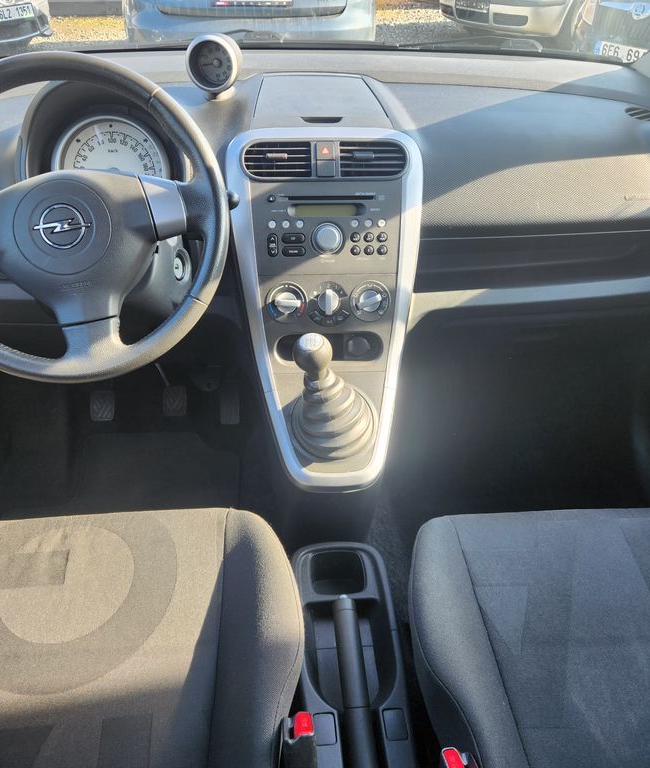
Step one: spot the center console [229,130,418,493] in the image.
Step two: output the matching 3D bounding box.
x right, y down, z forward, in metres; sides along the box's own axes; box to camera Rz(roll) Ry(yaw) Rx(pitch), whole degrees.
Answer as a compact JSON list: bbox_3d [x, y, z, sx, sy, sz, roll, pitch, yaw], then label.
[{"bbox_3d":[0.010,-0.114,0.899,0.275,0.385,0.350,-1,34,-4],"label":"center console"}]

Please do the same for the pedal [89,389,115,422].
[{"bbox_3d":[-0.448,0.045,1.370,0.050,0.064,0.030,-1,-1,-4],"label":"pedal"}]

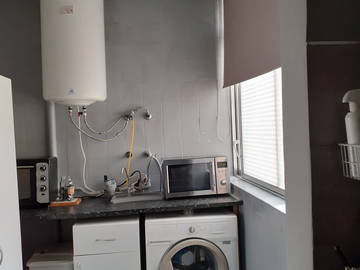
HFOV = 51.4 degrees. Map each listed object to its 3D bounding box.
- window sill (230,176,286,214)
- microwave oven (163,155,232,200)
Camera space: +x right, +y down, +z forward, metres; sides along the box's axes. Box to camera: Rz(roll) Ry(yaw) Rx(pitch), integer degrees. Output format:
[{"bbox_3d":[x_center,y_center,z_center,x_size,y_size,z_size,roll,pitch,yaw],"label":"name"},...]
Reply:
[{"bbox_3d":[0.465,0.366,2.373,0.129,0.035,1.235,-3,2,-9],"label":"window sill"},{"bbox_3d":[0.086,0.290,2.753,0.453,0.257,0.350,-3,2,-9],"label":"microwave oven"}]

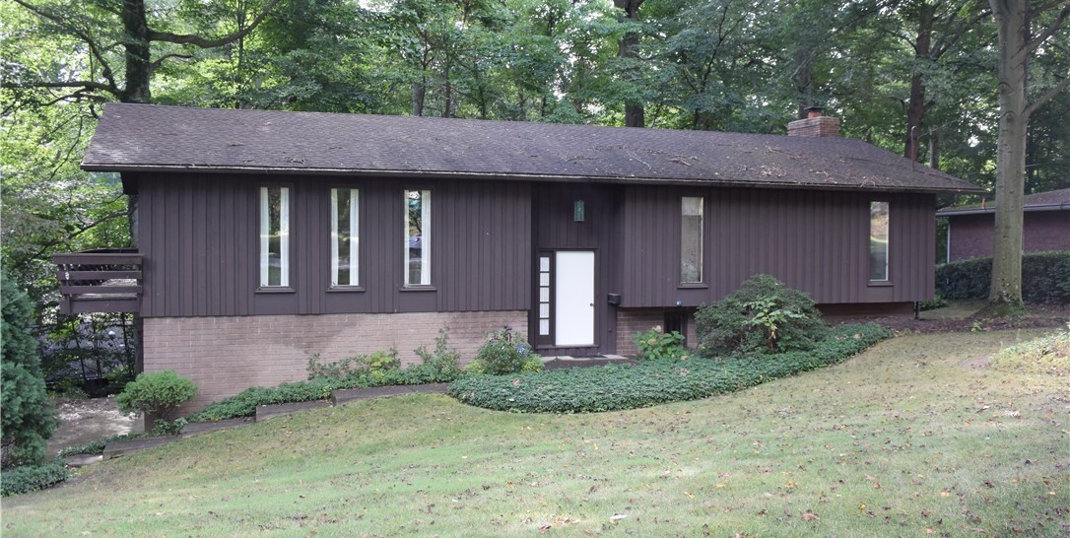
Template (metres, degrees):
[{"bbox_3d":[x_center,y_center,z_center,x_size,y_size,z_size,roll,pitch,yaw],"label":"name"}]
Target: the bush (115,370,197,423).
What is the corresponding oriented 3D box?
[{"bbox_3d":[-6.516,2.274,16.401,1.350,0.980,1.250,0,2,-19],"label":"bush"}]

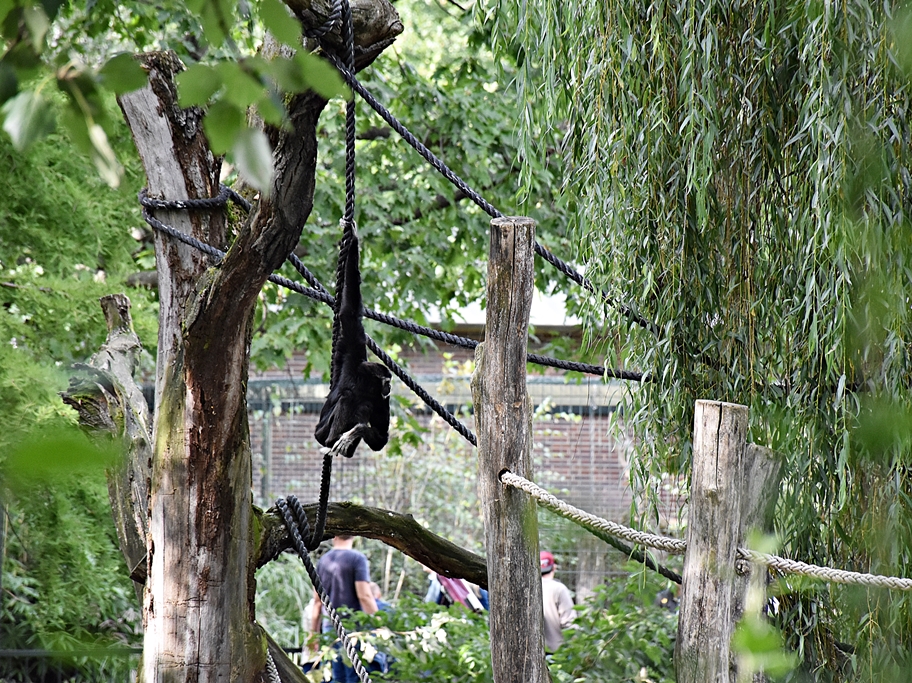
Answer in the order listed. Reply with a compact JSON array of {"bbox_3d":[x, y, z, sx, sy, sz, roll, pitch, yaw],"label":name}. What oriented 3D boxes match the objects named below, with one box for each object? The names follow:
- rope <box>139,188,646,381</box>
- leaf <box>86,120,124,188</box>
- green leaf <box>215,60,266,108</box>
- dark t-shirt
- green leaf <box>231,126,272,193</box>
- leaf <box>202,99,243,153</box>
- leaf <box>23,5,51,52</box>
[{"bbox_3d":[-0.255,-0.229,24.000,2.041,0.771,0.500,0,-1,0],"label":"rope"},{"bbox_3d":[-0.586,-0.310,10.000,0.042,0.116,0.030,-20,-1,0],"label":"leaf"},{"bbox_3d":[-0.361,-0.430,10.000,0.080,0.080,0.030,0,-1,0],"label":"green leaf"},{"bbox_3d":[-0.927,2.010,49.000,0.451,0.640,0.270,0,-1,15],"label":"dark t-shirt"},{"bbox_3d":[-0.339,-0.301,10.000,0.059,0.117,0.030,-17,-1,0],"label":"green leaf"},{"bbox_3d":[-0.389,-0.360,10.000,0.070,0.094,0.030,0,-1,0],"label":"leaf"},{"bbox_3d":[-0.702,-0.524,10.000,0.047,0.080,0.030,0,-1,0],"label":"leaf"}]

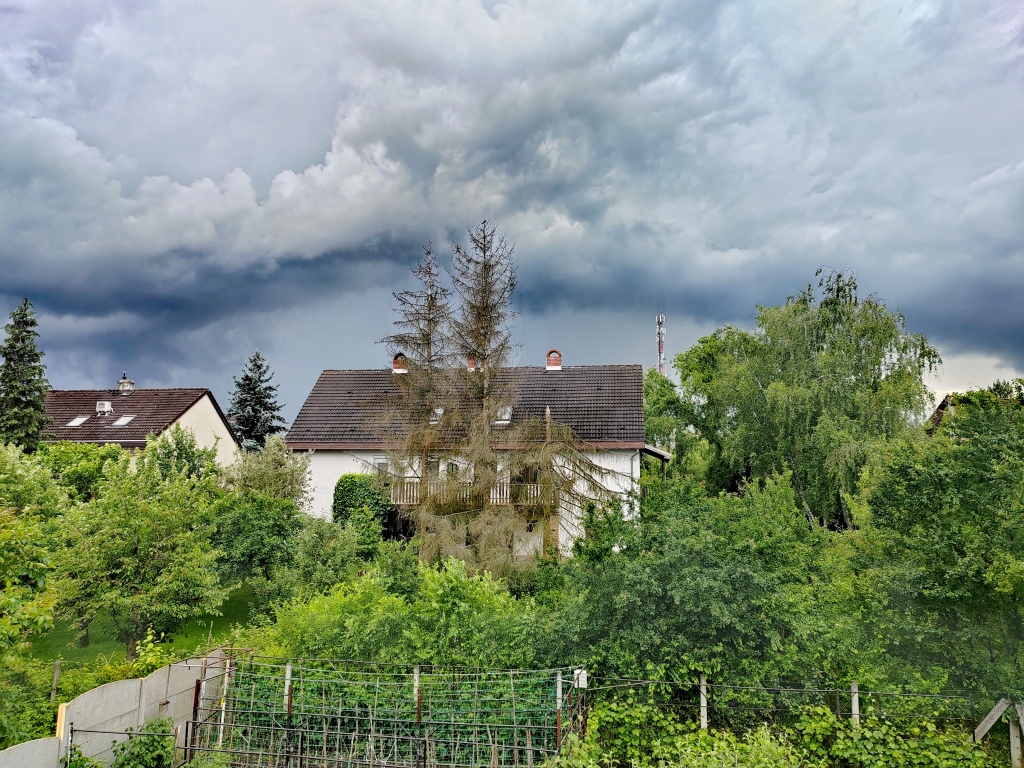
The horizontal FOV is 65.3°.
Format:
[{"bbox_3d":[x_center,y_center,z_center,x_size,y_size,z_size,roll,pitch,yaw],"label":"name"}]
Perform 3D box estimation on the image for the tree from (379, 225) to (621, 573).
[{"bbox_3d":[-0.570,0.488,33.833,9.993,15.324,6.500,0,-9,0],"label":"tree"}]

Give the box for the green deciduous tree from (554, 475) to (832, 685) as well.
[{"bbox_3d":[4.027,4.659,18.304,6.382,5.142,5.500,0,-9,0],"label":"green deciduous tree"}]

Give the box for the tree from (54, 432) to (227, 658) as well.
[{"bbox_3d":[-9.578,4.254,20.577,4.432,6.022,4.500,0,-9,0],"label":"tree"}]

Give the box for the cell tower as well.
[{"bbox_3d":[41.179,1.695,220.575,3.000,43.400,3.000,-1,-5,10],"label":"cell tower"}]

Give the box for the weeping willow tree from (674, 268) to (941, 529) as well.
[{"bbox_3d":[14.379,1.543,38.748,12.954,14.811,11.000,0,-9,0],"label":"weeping willow tree"}]

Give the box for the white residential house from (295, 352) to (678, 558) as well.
[{"bbox_3d":[-1.681,4.024,44.243,18.800,11.250,10.000,-1,-9,8],"label":"white residential house"}]

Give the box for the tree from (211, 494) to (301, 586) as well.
[{"bbox_3d":[-9.302,5.950,28.915,3.262,3.862,3.400,0,-9,0],"label":"tree"}]

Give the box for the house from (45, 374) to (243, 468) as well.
[{"bbox_3d":[-23.380,4.626,46.490,11.200,10.300,10.400,-1,-9,8],"label":"house"}]

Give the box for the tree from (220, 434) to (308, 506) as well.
[{"bbox_3d":[-9.990,5.040,32.094,3.641,6.035,3.700,0,-9,0],"label":"tree"}]

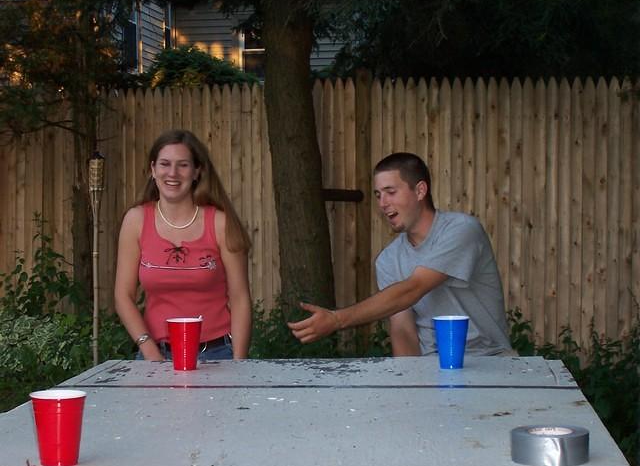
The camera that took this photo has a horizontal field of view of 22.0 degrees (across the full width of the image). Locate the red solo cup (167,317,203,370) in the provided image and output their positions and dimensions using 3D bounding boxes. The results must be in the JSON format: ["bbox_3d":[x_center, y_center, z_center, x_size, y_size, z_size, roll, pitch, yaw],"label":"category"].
[{"bbox_3d":[-0.344,0.285,4.200,0.094,0.123,0.094,0,2,0],"label":"red solo cup"}]

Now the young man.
[{"bbox_3d":[0.320,0.430,4.770,0.650,1.340,0.680,1,2,30],"label":"young man"}]

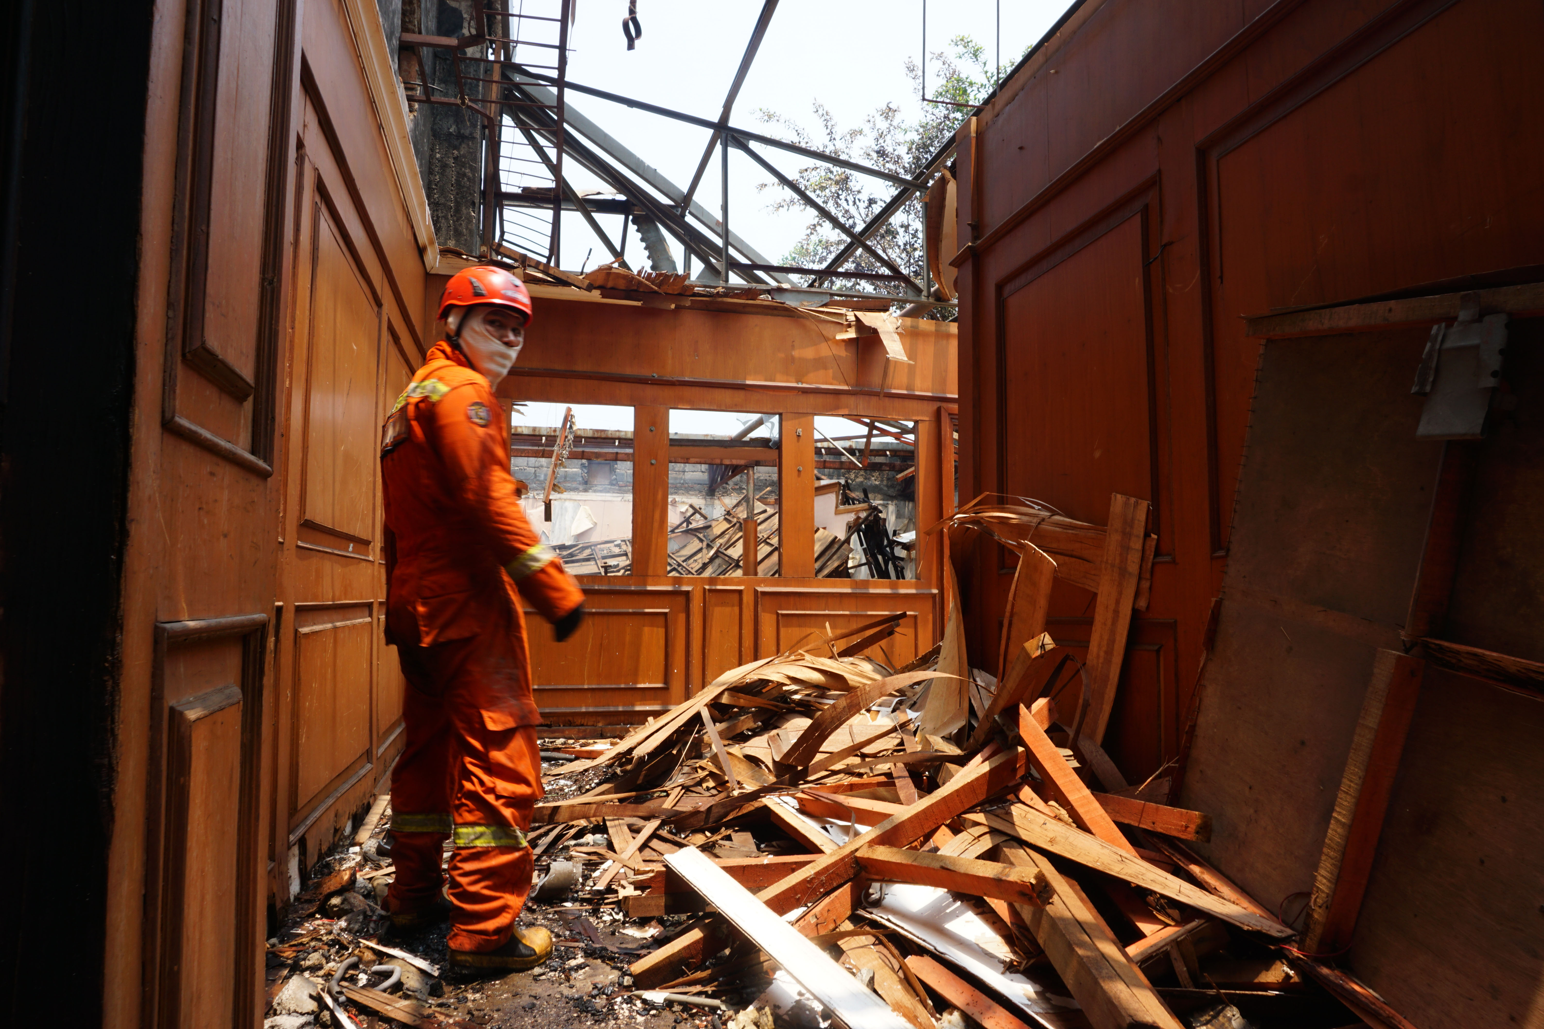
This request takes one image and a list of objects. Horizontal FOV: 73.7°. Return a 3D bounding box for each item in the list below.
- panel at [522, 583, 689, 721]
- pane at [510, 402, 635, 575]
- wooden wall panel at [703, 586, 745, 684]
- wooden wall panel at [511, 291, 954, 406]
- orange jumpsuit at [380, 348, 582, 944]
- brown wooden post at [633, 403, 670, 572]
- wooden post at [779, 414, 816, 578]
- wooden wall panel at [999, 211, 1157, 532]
[{"bbox_3d":[-1.135,0.869,6.499,1.257,0.819,0.050,1,-5,-13],"label":"panel"},{"bbox_3d":[-1.276,-0.154,6.604,0.768,1.100,0.030,1,-5,-13],"label":"pane"},{"bbox_3d":[-0.308,0.890,6.692,0.272,0.819,0.050,1,-5,-13],"label":"wooden wall panel"},{"bbox_3d":[-0.269,-1.120,6.877,3.504,0.525,0.080,1,-5,-13],"label":"wooden wall panel"},{"bbox_3d":[-0.733,0.213,2.616,0.480,1.738,0.530,3,-6,-32],"label":"orange jumpsuit"},{"bbox_3d":[-0.793,-0.142,6.712,0.233,1.100,0.080,1,-5,-13],"label":"brown wooden post"},{"bbox_3d":[0.170,-0.117,6.942,0.234,1.100,0.090,1,-5,-13],"label":"wooden post"},{"bbox_3d":[0.998,-0.393,3.493,0.050,0.995,0.969,1,-5,-13],"label":"wooden wall panel"}]

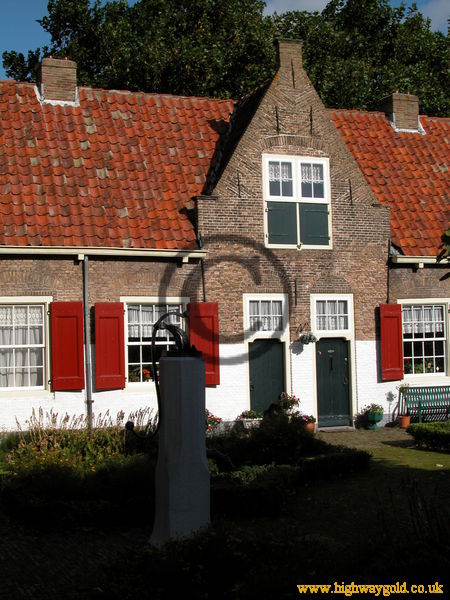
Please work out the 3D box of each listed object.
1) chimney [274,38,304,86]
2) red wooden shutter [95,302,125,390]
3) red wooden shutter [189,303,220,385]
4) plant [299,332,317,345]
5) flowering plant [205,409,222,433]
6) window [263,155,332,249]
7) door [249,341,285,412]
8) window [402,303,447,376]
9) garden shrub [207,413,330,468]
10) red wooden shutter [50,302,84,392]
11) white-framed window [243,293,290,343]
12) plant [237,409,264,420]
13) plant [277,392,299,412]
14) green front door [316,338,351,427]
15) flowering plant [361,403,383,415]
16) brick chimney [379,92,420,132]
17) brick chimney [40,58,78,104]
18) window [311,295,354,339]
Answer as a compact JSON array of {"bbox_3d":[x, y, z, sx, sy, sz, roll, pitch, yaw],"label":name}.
[{"bbox_3d":[1.342,-5.012,19.431,0.472,0.878,0.320,0,-3,-22],"label":"chimney"},{"bbox_3d":[-2.168,0.870,17.332,0.566,1.642,0.050,1,-4,-33],"label":"red wooden shutter"},{"bbox_3d":[-0.407,0.861,17.992,0.611,1.611,0.050,-1,-3,-19],"label":"red wooden shutter"},{"bbox_3d":[1.689,0.788,18.689,0.350,0.250,0.290,0,-3,-24],"label":"plant"},{"bbox_3d":[-0.234,2.308,17.595,0.380,0.460,0.360,0,-3,-24],"label":"flowering plant"},{"bbox_3d":[1.518,-2.041,19.097,1.615,1.964,0.140,0,-3,-24],"label":"window"},{"bbox_3d":[0.863,1.683,18.736,0.754,1.778,0.070,0,-3,-22],"label":"door"},{"bbox_3d":[4.392,0.866,20.211,1.017,1.549,0.090,0,-3,-22],"label":"window"},{"bbox_3d":[0.616,1.988,13.000,1.550,0.760,1.150,0,-3,-24],"label":"garden shrub"},{"bbox_3d":[-2.893,0.853,16.898,0.593,1.602,0.050,-1,-3,-19],"label":"red wooden shutter"},{"bbox_3d":[0.828,0.358,18.721,0.946,0.974,0.120,0,-3,-22],"label":"white-framed window"},{"bbox_3d":[0.487,2.261,18.112,0.441,0.207,0.280,0,-3,-22],"label":"plant"},{"bbox_3d":[1.256,2.043,18.332,0.331,0.368,0.340,0,-3,-22],"label":"plant"},{"bbox_3d":[2.299,1.725,19.321,0.743,1.814,0.070,0,-3,-22],"label":"green front door"},{"bbox_3d":[3.040,2.251,18.930,0.420,0.260,0.360,0,-3,-24],"label":"flowering plant"},{"bbox_3d":[4.515,-4.840,23.792,0.799,0.806,0.680,0,-3,-22],"label":"brick chimney"},{"bbox_3d":[-3.769,-4.814,20.532,0.760,0.983,0.600,0,-3,-24],"label":"brick chimney"},{"bbox_3d":[2.262,0.338,19.309,0.950,0.921,0.120,0,-3,-22],"label":"window"}]

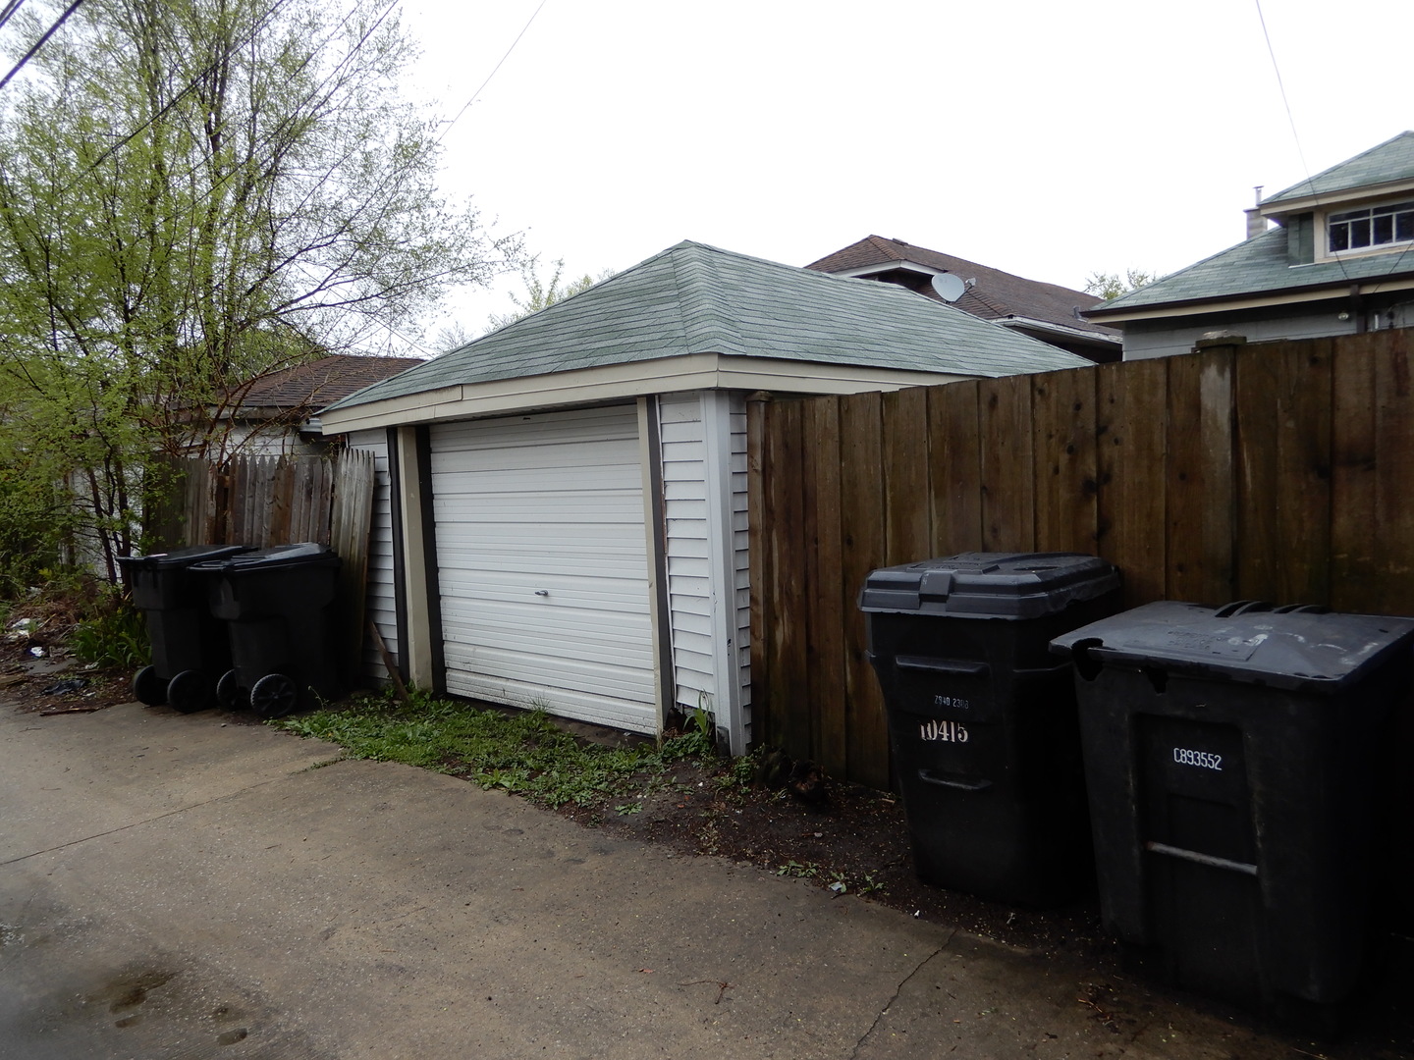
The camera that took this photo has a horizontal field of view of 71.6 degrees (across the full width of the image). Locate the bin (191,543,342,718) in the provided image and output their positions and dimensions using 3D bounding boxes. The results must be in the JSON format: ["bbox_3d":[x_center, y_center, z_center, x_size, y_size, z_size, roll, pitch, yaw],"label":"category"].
[{"bbox_3d":[-3.014,0.704,6.809,0.682,1.073,0.775,0,5,35],"label":"bin"}]

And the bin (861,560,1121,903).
[{"bbox_3d":[1.067,0.689,3.589,0.666,1.144,0.798,1,5,41],"label":"bin"}]

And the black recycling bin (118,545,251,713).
[{"bbox_3d":[-3.674,0.700,7.125,0.682,1.100,0.760,0,5,34],"label":"black recycling bin"}]

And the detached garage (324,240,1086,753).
[{"bbox_3d":[0.916,-0.735,8.871,3.984,3.286,7.161,1,5,41],"label":"detached garage"}]

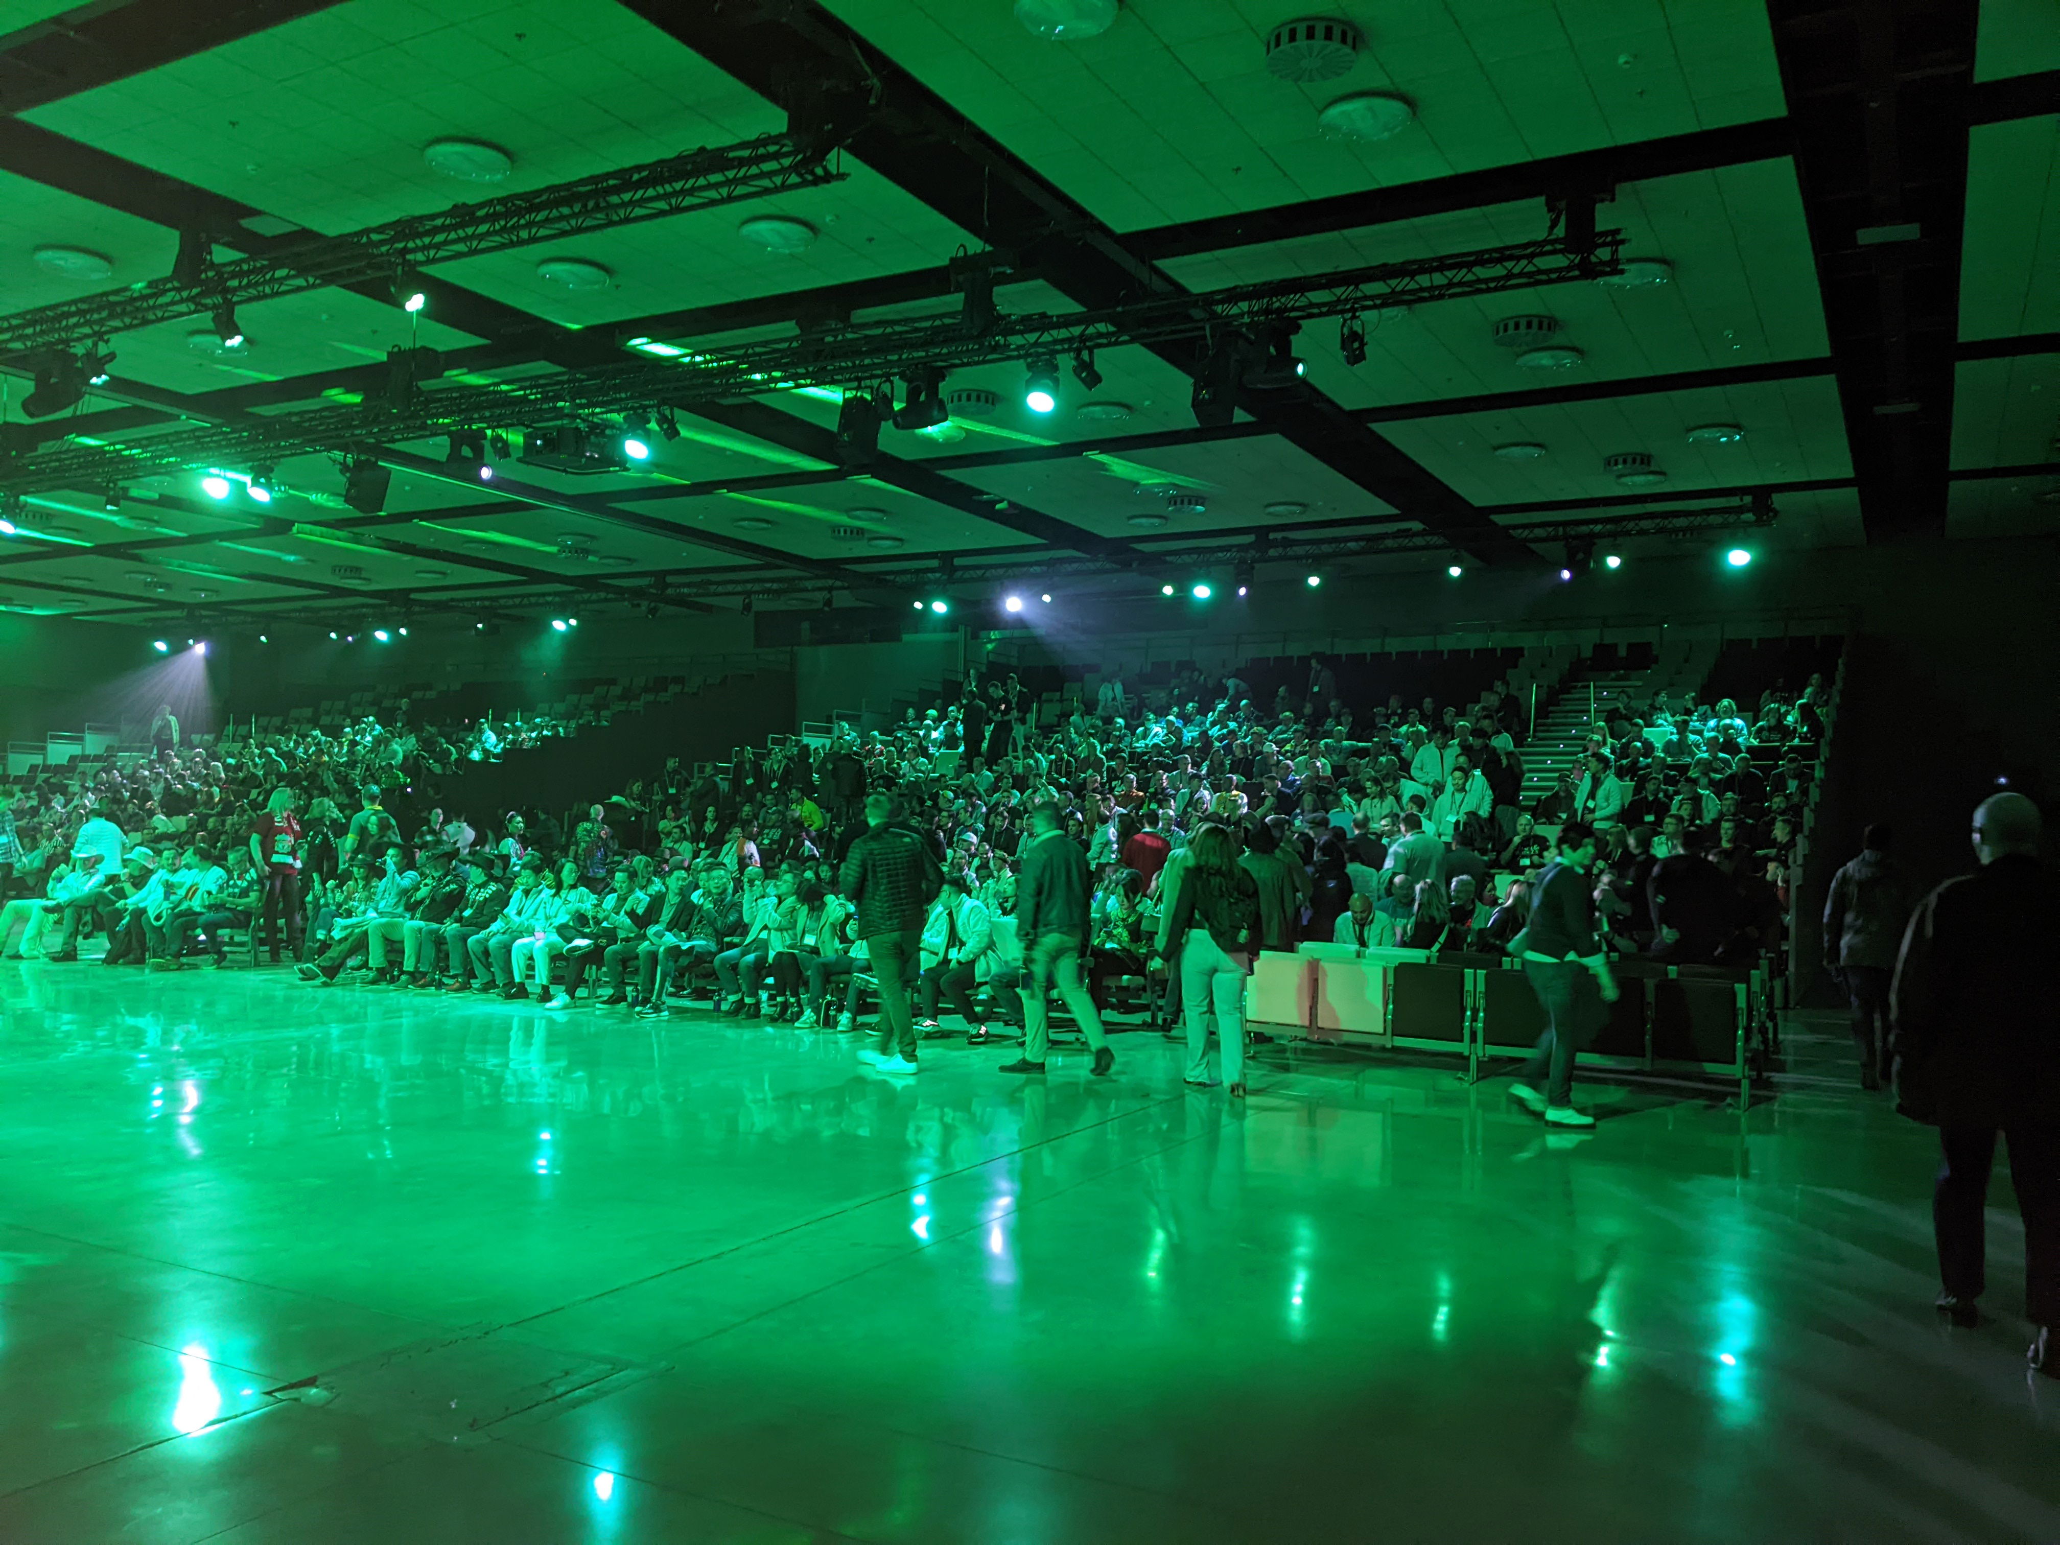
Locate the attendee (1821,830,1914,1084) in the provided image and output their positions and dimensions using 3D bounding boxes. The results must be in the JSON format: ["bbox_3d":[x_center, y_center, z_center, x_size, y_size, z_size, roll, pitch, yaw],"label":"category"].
[{"bbox_3d":[5.911,1.286,11.328,0.600,1.800,0.420,1,-2,21],"label":"attendee"}]

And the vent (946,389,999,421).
[{"bbox_3d":[-0.709,-4.650,20.203,0.650,0.170,0.650,2,-2,0],"label":"vent"}]

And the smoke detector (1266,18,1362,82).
[{"bbox_3d":[1.946,-4.934,11.023,0.630,0.160,0.630,2,-2,0],"label":"smoke detector"}]

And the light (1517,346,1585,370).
[{"bbox_3d":[5.758,-4.582,17.796,0.710,0.100,0.710,0,-3,29],"label":"light"}]

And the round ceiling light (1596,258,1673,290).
[{"bbox_3d":[5.713,-4.686,15.190,0.700,0.100,0.700,2,-2,0],"label":"round ceiling light"}]

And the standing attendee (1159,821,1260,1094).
[{"bbox_3d":[1.150,1.150,10.162,0.580,1.690,0.420,2,-2,2],"label":"standing attendee"}]

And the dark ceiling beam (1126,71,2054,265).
[{"bbox_3d":[4.239,-4.941,13.161,7.400,0.300,0.780,0,-3,29],"label":"dark ceiling beam"}]

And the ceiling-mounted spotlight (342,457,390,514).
[{"bbox_3d":[-8.071,-3.493,19.535,0.380,0.590,0.370,0,-16,29],"label":"ceiling-mounted spotlight"}]

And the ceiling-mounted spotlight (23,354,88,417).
[{"bbox_3d":[-9.514,-3.770,15.664,0.520,0.560,0.400,3,-2,-21],"label":"ceiling-mounted spotlight"}]

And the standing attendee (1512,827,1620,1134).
[{"bbox_3d":[3.202,1.166,9.612,0.640,1.730,0.500,1,-2,9],"label":"standing attendee"}]

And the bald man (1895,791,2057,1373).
[{"bbox_3d":[3.129,0.963,5.251,0.620,1.800,0.460,1,-2,19],"label":"bald man"}]

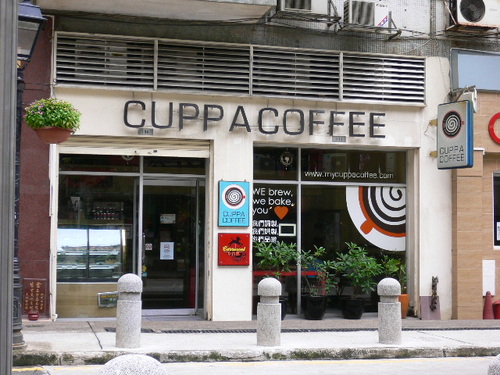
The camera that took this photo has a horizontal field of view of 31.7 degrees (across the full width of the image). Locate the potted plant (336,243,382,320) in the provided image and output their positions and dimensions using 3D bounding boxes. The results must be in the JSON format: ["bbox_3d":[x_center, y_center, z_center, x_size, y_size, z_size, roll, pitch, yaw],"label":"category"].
[{"bbox_3d":[1.737,1.489,14.082,0.770,1.217,0.700,1,-4,-16],"label":"potted plant"}]

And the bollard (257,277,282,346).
[{"bbox_3d":[0.243,1.613,11.408,0.312,0.875,0.312,0,-3,0],"label":"bollard"}]

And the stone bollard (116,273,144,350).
[{"bbox_3d":[-1.419,1.452,10.400,0.290,0.866,0.290,1,-4,-16],"label":"stone bollard"}]

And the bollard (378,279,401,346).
[{"bbox_3d":[1.747,1.539,11.000,0.290,0.815,0.290,0,-3,0],"label":"bollard"}]

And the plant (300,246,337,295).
[{"bbox_3d":[1.168,1.378,14.641,0.551,0.851,0.500,1,-3,-16],"label":"plant"}]

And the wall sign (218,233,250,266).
[{"bbox_3d":[-0.236,0.955,13.488,0.490,0.501,0.040,1,-4,-16],"label":"wall sign"}]

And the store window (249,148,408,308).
[{"bbox_3d":[1.321,0.686,14.376,2.693,2.720,0.120,1,-4,-16],"label":"store window"}]

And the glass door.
[{"bbox_3d":[-1.252,0.948,14.202,0.988,2.192,0.080,1,-3,-16],"label":"glass door"}]

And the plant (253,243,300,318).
[{"bbox_3d":[0.439,1.506,14.455,0.624,1.262,0.550,1,-3,-16],"label":"plant"}]

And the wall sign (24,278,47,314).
[{"bbox_3d":[-3.099,1.574,12.702,0.336,0.516,0.050,1,-4,-16],"label":"wall sign"}]

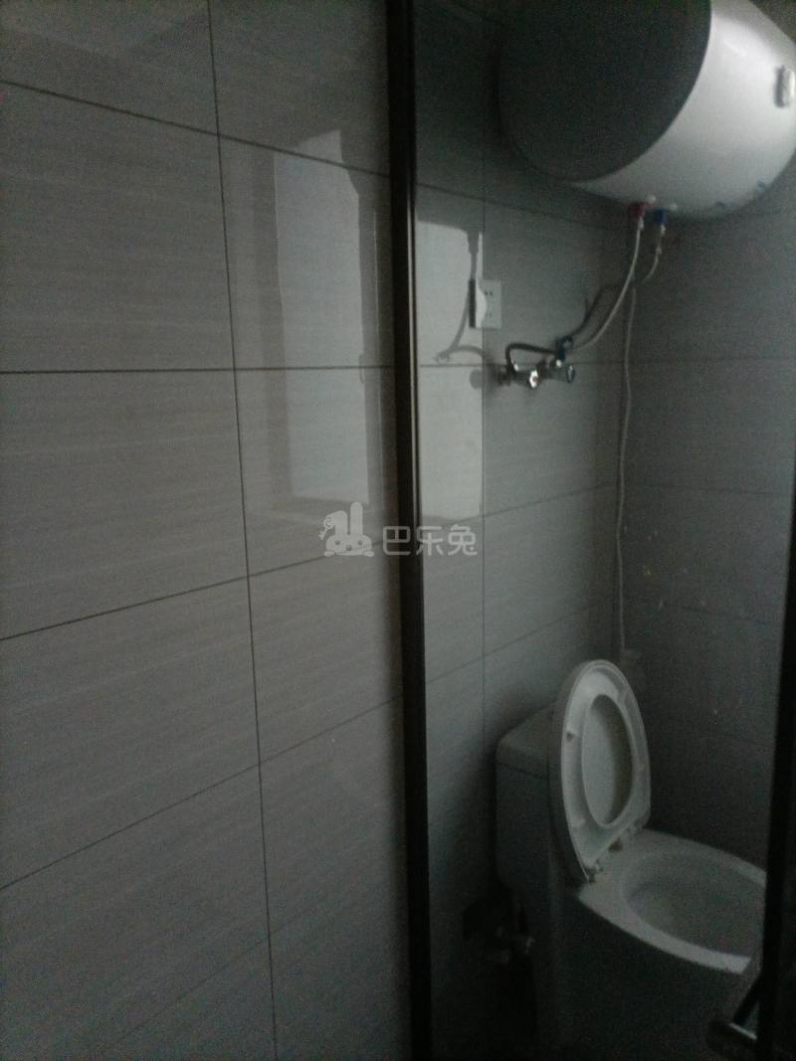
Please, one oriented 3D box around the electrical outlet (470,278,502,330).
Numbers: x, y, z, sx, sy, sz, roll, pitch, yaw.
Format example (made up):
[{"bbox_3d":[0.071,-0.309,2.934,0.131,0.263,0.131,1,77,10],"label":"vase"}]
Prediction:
[{"bbox_3d":[0.168,-0.427,1.512,0.013,0.087,0.086,9,15,41],"label":"electrical outlet"}]

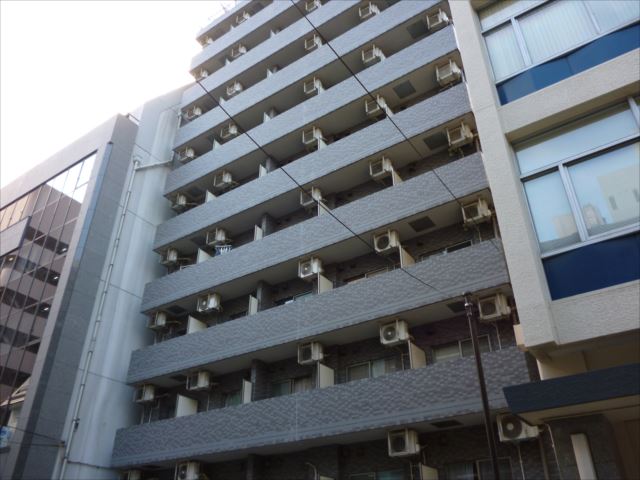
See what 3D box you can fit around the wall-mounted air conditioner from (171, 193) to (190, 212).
[{"bbox_3d":[-6.534,-1.715,23.859,0.670,0.523,0.270,-20,-37,28],"label":"wall-mounted air conditioner"}]

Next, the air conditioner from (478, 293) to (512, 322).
[{"bbox_3d":[4.426,1.747,13.138,0.700,0.540,0.280,-20,-38,28],"label":"air conditioner"}]

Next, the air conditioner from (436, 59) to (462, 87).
[{"bbox_3d":[4.406,-5.682,17.643,0.670,0.523,0.270,-20,-37,28],"label":"air conditioner"}]

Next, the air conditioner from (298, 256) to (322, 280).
[{"bbox_3d":[-0.294,0.999,17.443,0.700,0.540,0.280,-20,-38,28],"label":"air conditioner"}]

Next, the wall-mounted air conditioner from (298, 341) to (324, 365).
[{"bbox_3d":[-0.257,3.447,15.647,0.670,0.523,0.270,-20,-37,28],"label":"wall-mounted air conditioner"}]

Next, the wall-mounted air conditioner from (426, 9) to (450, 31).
[{"bbox_3d":[4.387,-8.066,19.146,0.670,0.523,0.270,-20,-37,28],"label":"wall-mounted air conditioner"}]

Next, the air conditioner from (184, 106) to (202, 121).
[{"bbox_3d":[-6.605,-6.632,27.412,0.700,0.540,0.280,-20,-38,28],"label":"air conditioner"}]

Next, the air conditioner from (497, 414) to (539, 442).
[{"bbox_3d":[4.404,4.245,11.568,0.750,0.550,0.280,-20,-38,28],"label":"air conditioner"}]

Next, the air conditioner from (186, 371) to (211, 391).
[{"bbox_3d":[-4.225,4.939,18.128,0.700,0.540,0.280,-20,-38,28],"label":"air conditioner"}]

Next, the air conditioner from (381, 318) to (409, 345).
[{"bbox_3d":[2.088,2.600,14.313,0.670,0.523,0.270,-20,-37,28],"label":"air conditioner"}]

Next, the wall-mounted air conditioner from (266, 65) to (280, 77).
[{"bbox_3d":[-2.228,-8.123,24.809,0.700,0.540,0.280,-20,-38,28],"label":"wall-mounted air conditioner"}]

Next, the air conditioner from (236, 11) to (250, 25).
[{"bbox_3d":[-4.317,-12.455,29.257,0.700,0.540,0.280,-20,-38,28],"label":"air conditioner"}]

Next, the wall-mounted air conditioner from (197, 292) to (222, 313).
[{"bbox_3d":[-4.199,2.440,19.695,0.700,0.540,0.280,-20,-38,28],"label":"wall-mounted air conditioner"}]

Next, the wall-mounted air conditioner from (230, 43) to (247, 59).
[{"bbox_3d":[-4.285,-9.978,27.656,0.700,0.540,0.280,-20,-38,28],"label":"wall-mounted air conditioner"}]

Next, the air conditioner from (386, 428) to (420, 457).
[{"bbox_3d":[2.091,5.028,12.795,0.670,0.523,0.270,-20,-37,28],"label":"air conditioner"}]

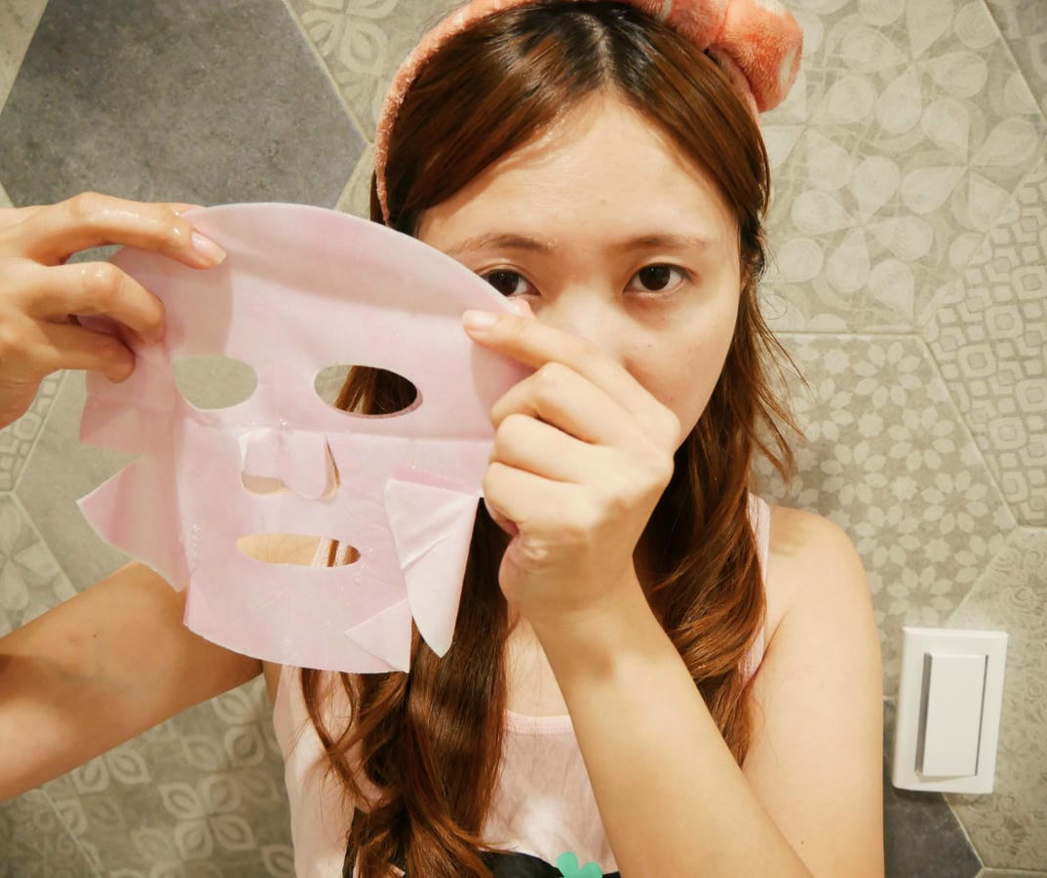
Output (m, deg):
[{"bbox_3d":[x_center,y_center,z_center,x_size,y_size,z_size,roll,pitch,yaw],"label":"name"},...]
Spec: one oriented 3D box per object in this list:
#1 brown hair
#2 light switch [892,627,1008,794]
[{"bbox_3d":[0.017,0.010,0.479,0.240,0.430,0.200,1,10,4],"label":"brown hair"},{"bbox_3d":[0.303,0.196,0.671,0.071,0.120,0.016,1,10,8],"label":"light switch"}]

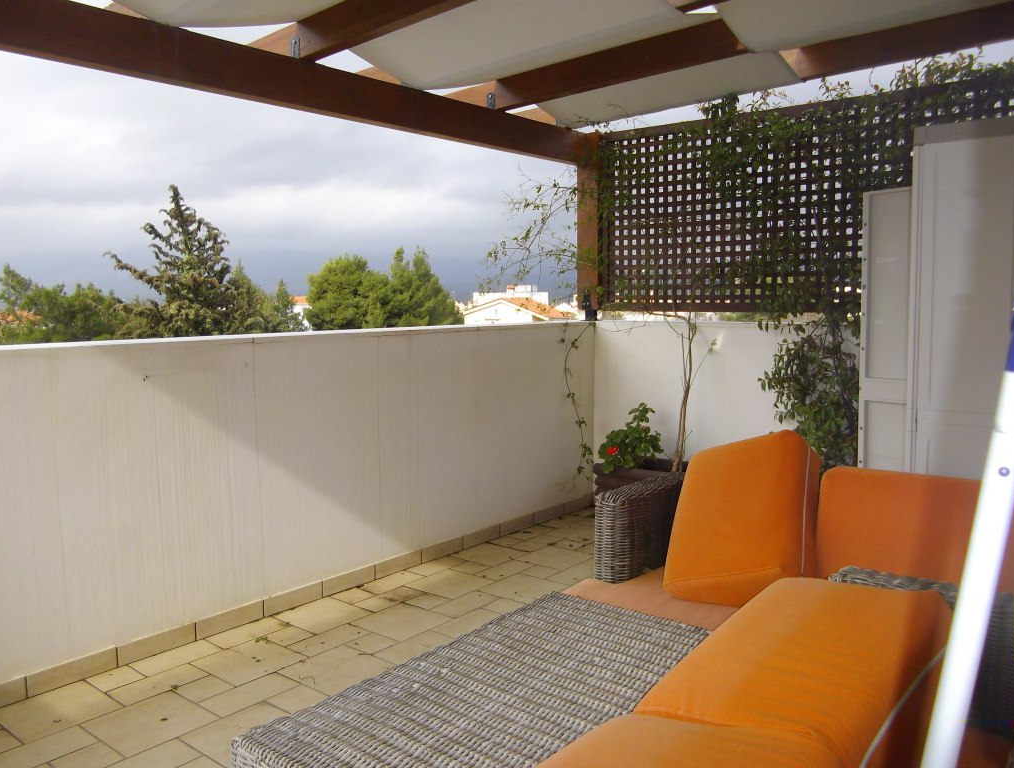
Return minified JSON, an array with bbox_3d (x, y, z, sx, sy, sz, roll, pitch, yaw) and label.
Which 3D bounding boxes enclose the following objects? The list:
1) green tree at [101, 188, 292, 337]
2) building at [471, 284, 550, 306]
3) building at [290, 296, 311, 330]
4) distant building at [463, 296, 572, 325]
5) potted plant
[{"bbox_3d":[-8.689,-0.187,22.204,5.300,10.650,5.300,-3,6,-23],"label":"green tree"},{"bbox_3d":[0.899,-7.678,99.728,9.200,9.280,9.000,0,6,6],"label":"building"},{"bbox_3d":[-19.457,-4.063,74.068,9.000,7.980,8.000,-3,6,-20],"label":"building"},{"bbox_3d":[0.889,-4.132,73.154,8.400,7.710,10.000,1,6,15],"label":"distant building"},{"bbox_3d":[0.898,0.522,4.970,0.550,0.810,0.500,4,8,41],"label":"potted plant"}]

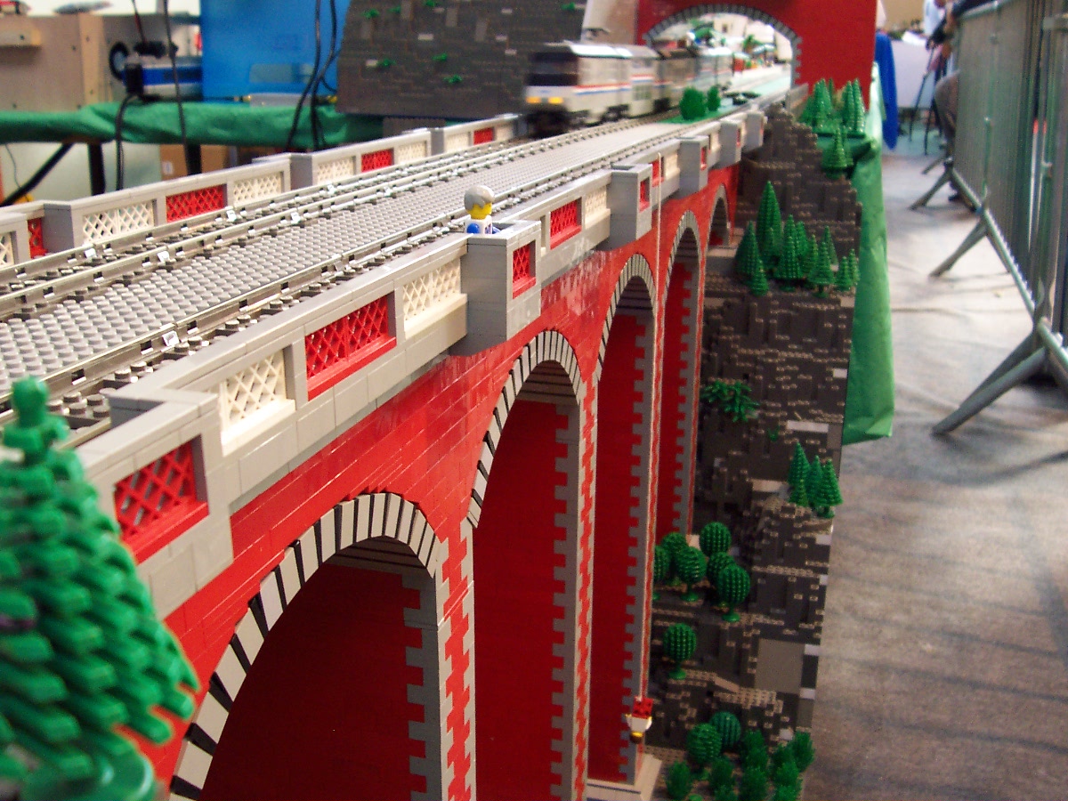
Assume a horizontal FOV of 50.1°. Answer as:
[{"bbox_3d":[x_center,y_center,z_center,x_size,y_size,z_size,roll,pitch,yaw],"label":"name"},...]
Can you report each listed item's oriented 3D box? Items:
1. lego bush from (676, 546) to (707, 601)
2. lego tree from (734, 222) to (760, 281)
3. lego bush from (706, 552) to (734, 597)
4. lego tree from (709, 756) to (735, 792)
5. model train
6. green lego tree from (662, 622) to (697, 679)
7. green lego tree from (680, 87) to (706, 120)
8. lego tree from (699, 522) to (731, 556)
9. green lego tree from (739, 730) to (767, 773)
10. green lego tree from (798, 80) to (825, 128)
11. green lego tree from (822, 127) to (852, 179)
[{"bbox_3d":[0.159,0.176,1.163,0.034,0.057,0.034,0,17,0],"label":"lego bush"},{"bbox_3d":[0.253,-0.175,1.350,0.033,0.065,0.033,5,18,15],"label":"lego tree"},{"bbox_3d":[0.189,0.179,1.145,0.033,0.052,0.033,5,18,15],"label":"lego bush"},{"bbox_3d":[0.180,0.359,1.090,0.025,0.038,0.025,0,17,0],"label":"lego tree"},{"bbox_3d":[0.208,-0.515,1.801,0.052,0.093,1.408,5,18,15],"label":"model train"},{"bbox_3d":[0.140,0.241,1.100,0.033,0.052,0.033,5,18,15],"label":"green lego tree"},{"bbox_3d":[0.217,-0.406,1.560,0.036,0.043,0.036,0,17,0],"label":"green lego tree"},{"bbox_3d":[0.189,0.155,1.193,0.034,0.057,0.034,0,17,0],"label":"lego tree"},{"bbox_3d":[0.205,0.327,1.065,0.026,0.040,0.026,5,18,15],"label":"green lego tree"},{"bbox_3d":[0.362,-0.386,1.490,0.034,0.064,0.034,5,18,15],"label":"green lego tree"},{"bbox_3d":[0.372,-0.304,1.400,0.034,0.063,0.034,5,18,15],"label":"green lego tree"}]

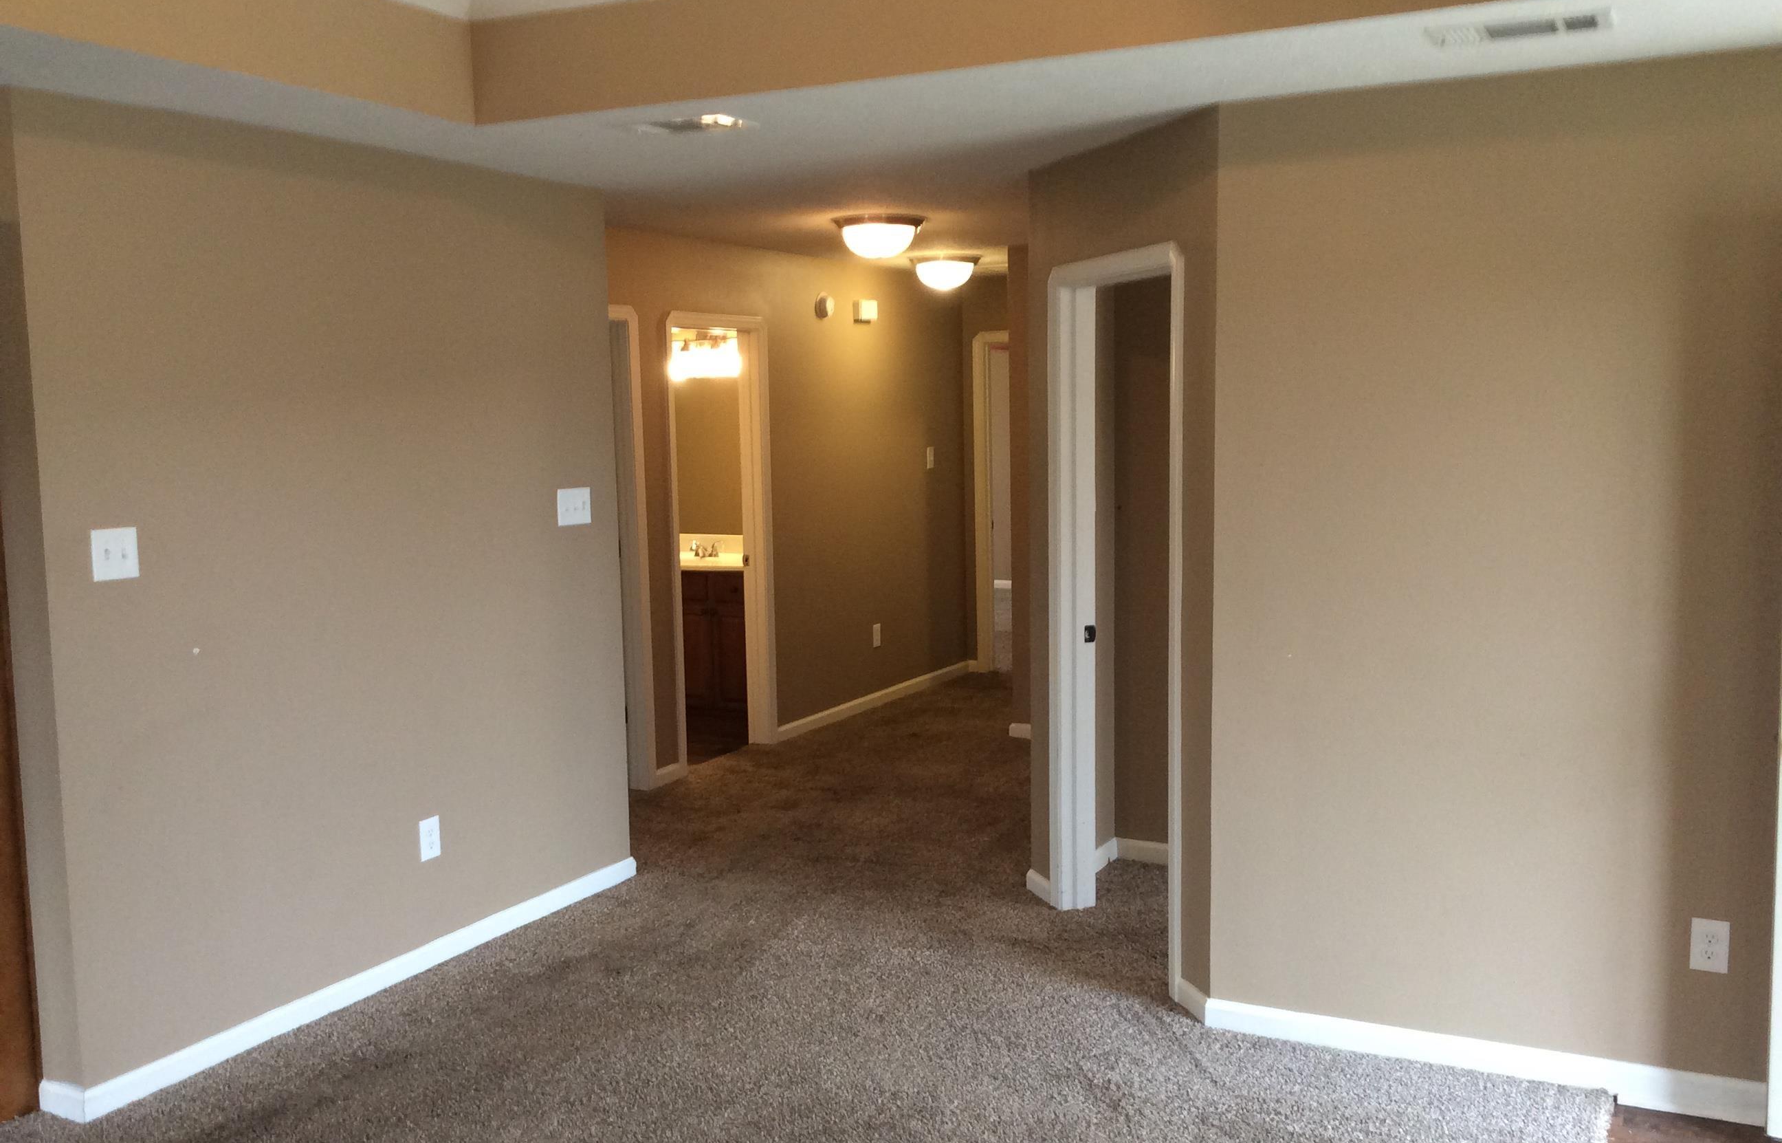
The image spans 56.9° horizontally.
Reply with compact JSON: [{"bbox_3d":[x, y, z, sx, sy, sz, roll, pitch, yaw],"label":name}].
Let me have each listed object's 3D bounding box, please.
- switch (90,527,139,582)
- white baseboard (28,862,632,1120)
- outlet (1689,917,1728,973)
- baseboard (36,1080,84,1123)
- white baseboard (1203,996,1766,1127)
[{"bbox_3d":[-1.859,-0.041,3.951,0.010,0.122,0.123,2,7,27],"label":"switch"},{"bbox_3d":[-1.416,1.167,4.911,0.020,0.082,2.250,2,7,27],"label":"white baseboard"},{"bbox_3d":[1.909,0.873,3.833,0.079,0.122,0.010,2,7,27],"label":"outlet"},{"bbox_3d":[-2.001,1.275,3.956,0.175,0.080,0.018,2,7,27],"label":"baseboard"},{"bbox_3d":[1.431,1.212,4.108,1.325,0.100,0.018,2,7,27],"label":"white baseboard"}]

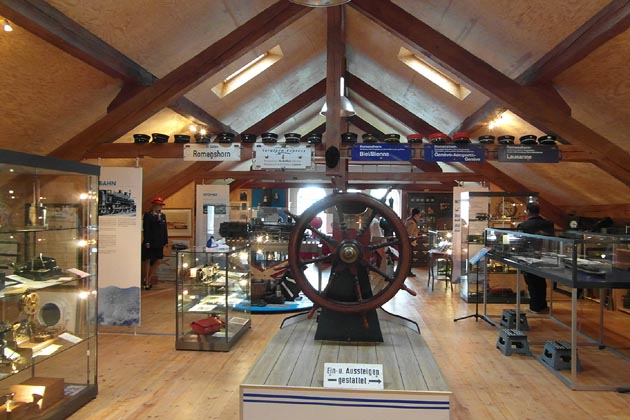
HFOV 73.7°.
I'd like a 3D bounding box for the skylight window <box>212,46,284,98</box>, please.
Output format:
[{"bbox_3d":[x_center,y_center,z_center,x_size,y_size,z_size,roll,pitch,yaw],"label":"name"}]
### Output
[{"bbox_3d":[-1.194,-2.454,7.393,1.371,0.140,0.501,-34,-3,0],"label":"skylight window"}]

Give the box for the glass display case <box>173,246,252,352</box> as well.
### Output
[{"bbox_3d":[-1.267,1.080,5.410,0.630,1.155,1.000,0,0,6],"label":"glass display case"}]

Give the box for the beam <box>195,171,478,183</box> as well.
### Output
[{"bbox_3d":[0.460,-0.745,9.330,6.450,0.205,0.190,1,0,4],"label":"beam"}]

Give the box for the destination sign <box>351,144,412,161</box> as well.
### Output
[{"bbox_3d":[0.858,-0.735,5.390,0.765,0.215,0.030,1,0,4],"label":"destination sign"}]

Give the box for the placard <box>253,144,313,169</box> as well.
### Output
[{"bbox_3d":[-0.405,-0.685,5.450,0.770,0.325,0.030,1,0,4],"label":"placard"}]

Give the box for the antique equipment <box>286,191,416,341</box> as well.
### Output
[{"bbox_3d":[0.330,0.435,3.930,1.250,1.450,0.550,0,0,6],"label":"antique equipment"}]

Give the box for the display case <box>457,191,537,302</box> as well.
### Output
[{"bbox_3d":[3.364,0.681,7.708,1.200,1.980,0.520,1,0,5],"label":"display case"}]

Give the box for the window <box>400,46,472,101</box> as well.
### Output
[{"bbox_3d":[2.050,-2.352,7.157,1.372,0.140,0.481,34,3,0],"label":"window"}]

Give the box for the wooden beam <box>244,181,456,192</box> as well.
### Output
[{"bbox_3d":[1.000,-0.720,12.950,6.500,0.205,0.190,1,0,4],"label":"wooden beam"}]

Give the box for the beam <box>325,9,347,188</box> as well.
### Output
[{"bbox_3d":[0.252,-1.660,5.480,0.200,2.450,0.200,0,0,3],"label":"beam"}]

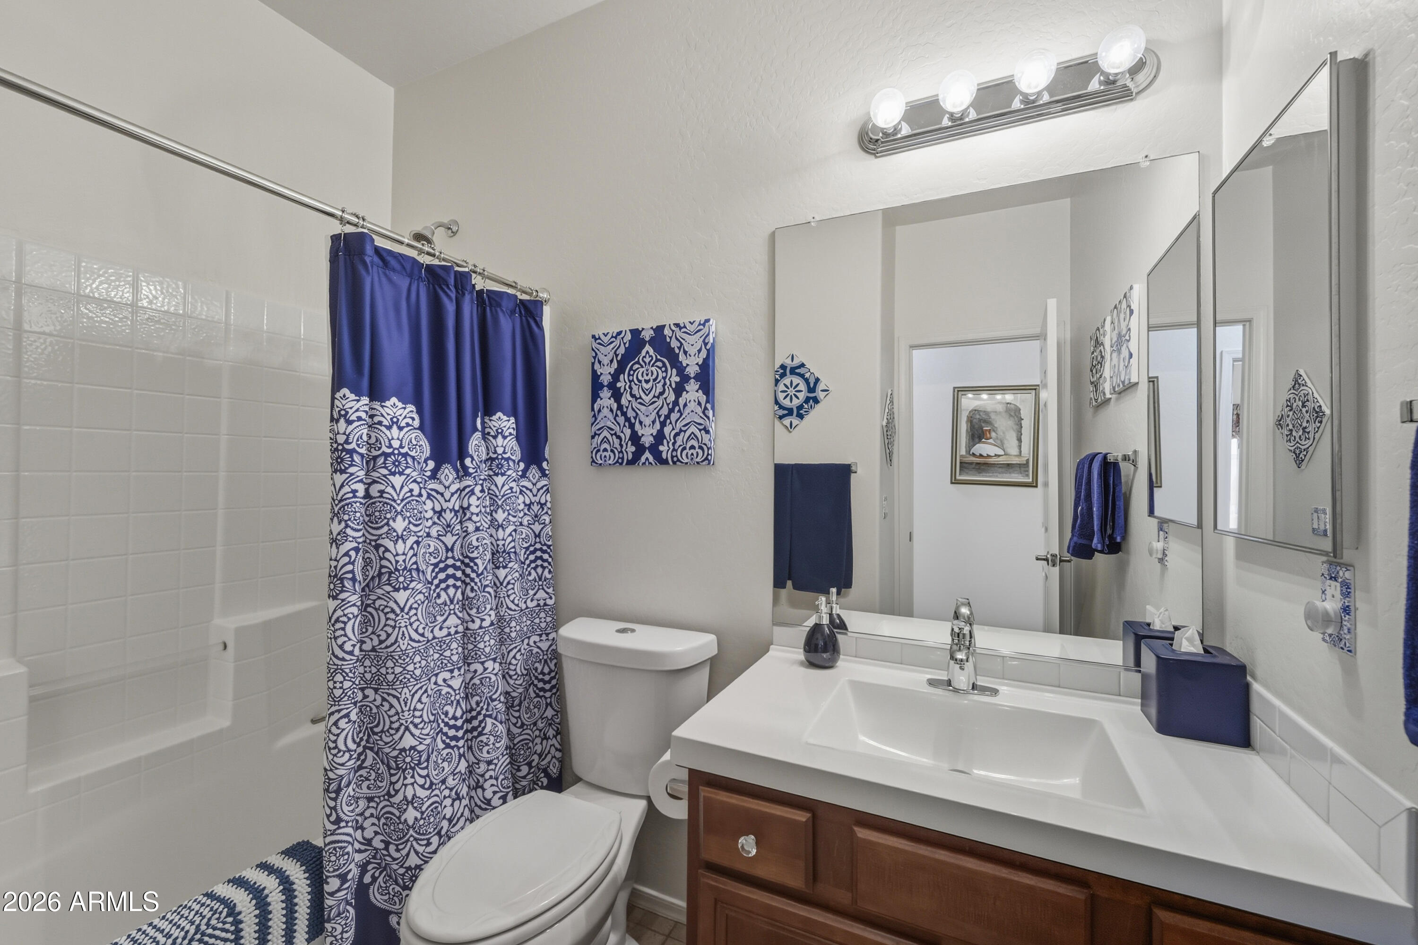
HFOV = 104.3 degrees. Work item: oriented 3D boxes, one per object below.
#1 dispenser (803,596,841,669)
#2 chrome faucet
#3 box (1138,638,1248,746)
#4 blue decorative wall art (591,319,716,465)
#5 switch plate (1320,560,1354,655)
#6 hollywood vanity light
[{"bbox_3d":[0.286,0.397,1.389,0.092,0.173,0.092,0,0,0],"label":"dispenser"},{"bbox_3d":[0.549,0.400,1.194,0.150,0.168,0.150,0,0,25],"label":"chrome faucet"},{"bbox_3d":[0.920,0.412,1.056,0.133,0.145,0.130,0,0,25],"label":"box"},{"bbox_3d":[-0.176,-0.227,1.666,0.412,0.414,0.033,0,0,25],"label":"blue decorative wall art"},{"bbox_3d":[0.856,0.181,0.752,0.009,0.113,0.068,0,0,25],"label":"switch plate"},{"bbox_3d":[0.642,-0.860,1.232,0.617,0.122,0.125,0,0,25],"label":"hollywood vanity light"}]

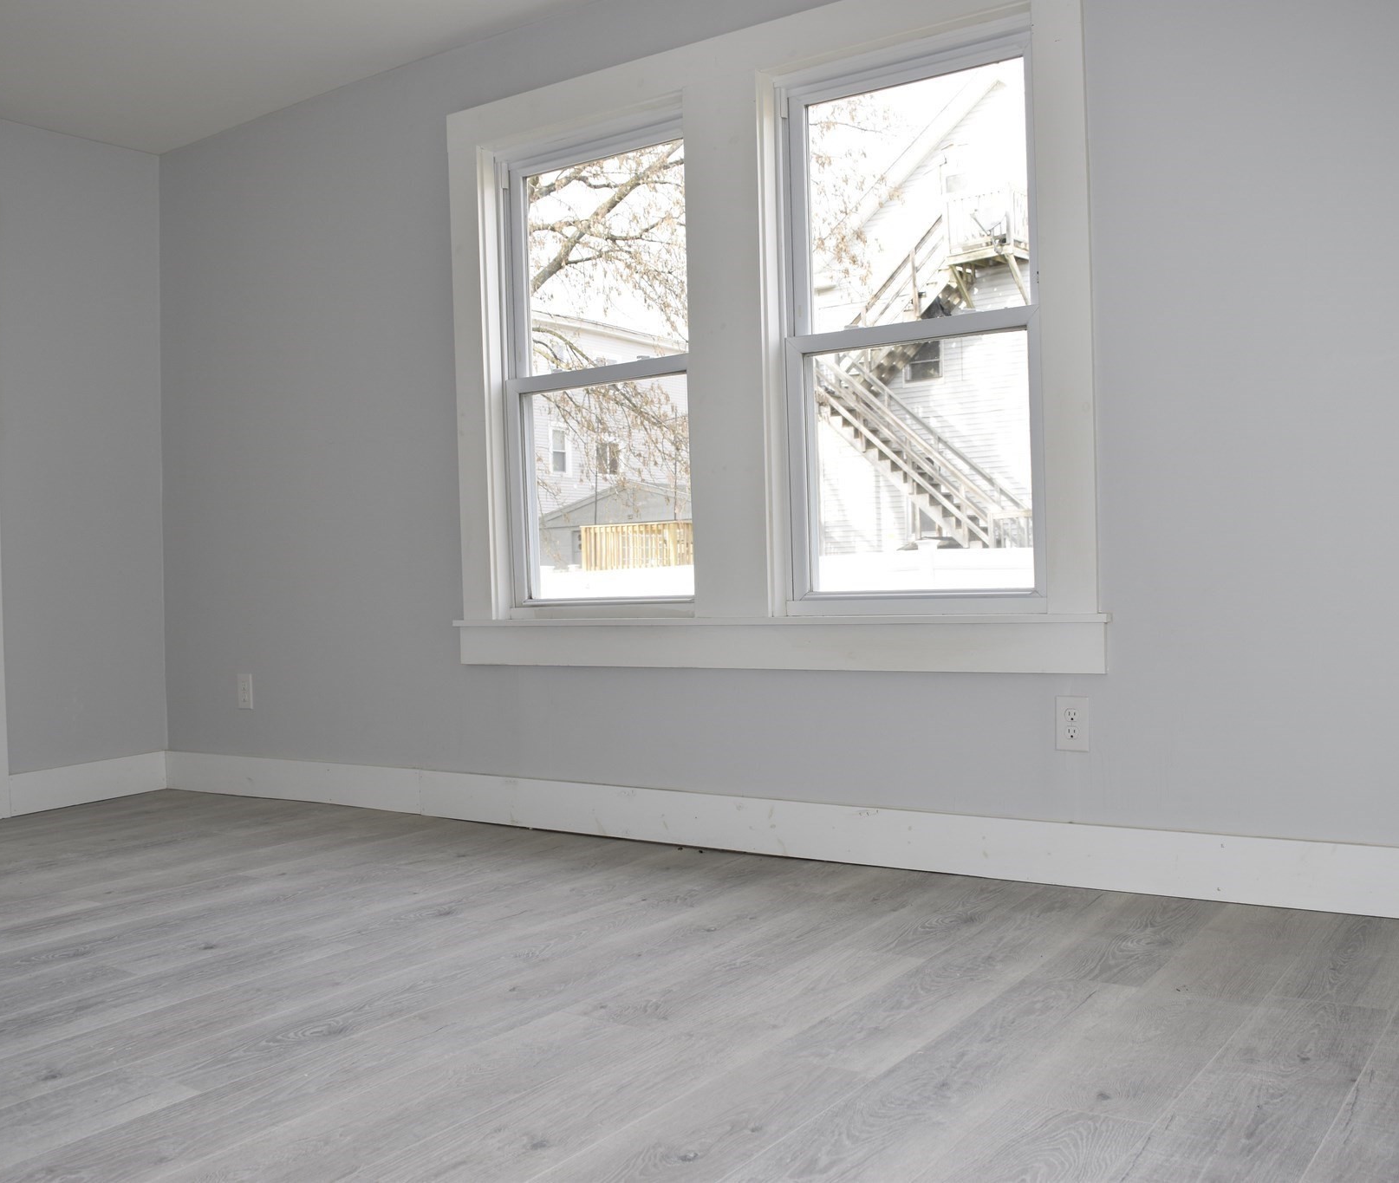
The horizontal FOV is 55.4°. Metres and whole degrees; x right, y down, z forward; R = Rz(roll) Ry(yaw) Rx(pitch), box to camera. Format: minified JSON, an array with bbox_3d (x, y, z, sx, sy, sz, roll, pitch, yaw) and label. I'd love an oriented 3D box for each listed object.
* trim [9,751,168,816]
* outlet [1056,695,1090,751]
[{"bbox_3d":[-2.119,0.662,4.636,0.019,0.140,0.578,-1,1,34],"label":"trim"},{"bbox_3d":[0.839,0.298,2.995,0.077,0.122,0.008,-1,1,34],"label":"outlet"}]

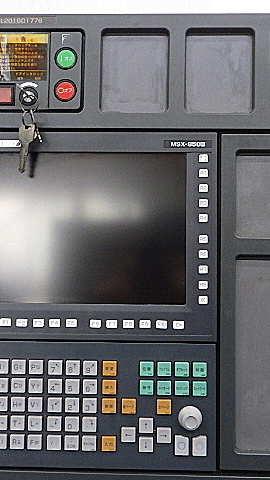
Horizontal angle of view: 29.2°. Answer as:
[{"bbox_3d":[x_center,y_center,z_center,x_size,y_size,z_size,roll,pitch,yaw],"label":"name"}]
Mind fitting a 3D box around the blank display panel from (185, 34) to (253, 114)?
[{"bbox_3d":[0.092,-0.180,0.560,0.073,0.087,0.010,0,-3,1],"label":"blank display panel"}]

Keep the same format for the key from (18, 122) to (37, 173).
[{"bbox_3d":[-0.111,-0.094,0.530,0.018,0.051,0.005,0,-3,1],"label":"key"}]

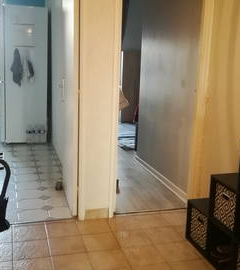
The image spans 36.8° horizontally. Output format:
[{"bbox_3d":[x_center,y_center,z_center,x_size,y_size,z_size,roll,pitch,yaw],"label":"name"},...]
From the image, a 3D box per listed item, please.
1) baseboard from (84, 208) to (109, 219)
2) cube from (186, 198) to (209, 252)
[{"bbox_3d":[-0.202,0.690,3.144,0.215,0.090,0.015,-1,12,-16],"label":"baseboard"},{"bbox_3d":[0.715,0.695,2.728,0.300,0.314,0.312,-1,12,-16],"label":"cube"}]

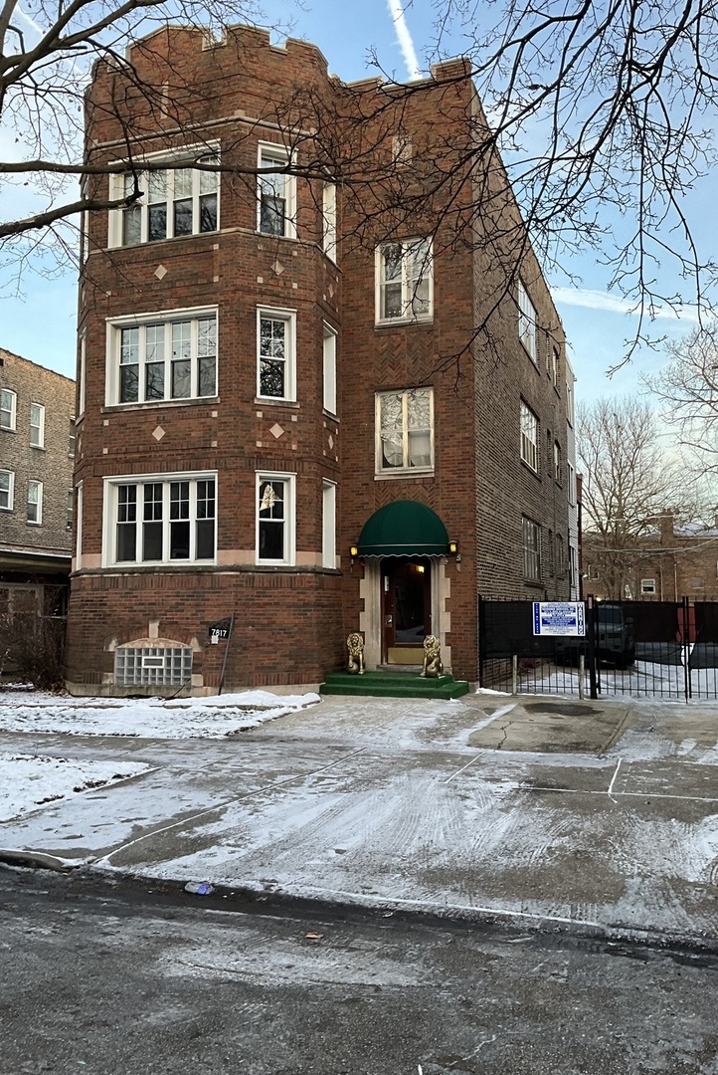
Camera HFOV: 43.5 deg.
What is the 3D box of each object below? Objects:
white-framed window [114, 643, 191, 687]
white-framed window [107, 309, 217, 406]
[{"bbox_3d":[-3.688,2.320,16.213,1.580,0.660,0.110,-2,-5,19],"label":"white-framed window"},{"bbox_3d":[-3.686,-3.363,16.893,2.389,1.715,0.198,-2,-5,19],"label":"white-framed window"}]

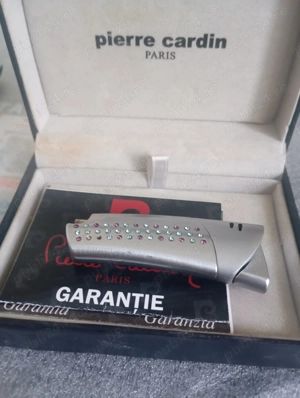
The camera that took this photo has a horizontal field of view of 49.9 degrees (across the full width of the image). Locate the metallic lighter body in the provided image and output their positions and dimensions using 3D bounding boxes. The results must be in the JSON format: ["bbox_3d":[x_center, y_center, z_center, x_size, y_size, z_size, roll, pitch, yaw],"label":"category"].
[{"bbox_3d":[0.006,0.019,0.127,0.075,0.011,0.023,5,47,5],"label":"metallic lighter body"}]

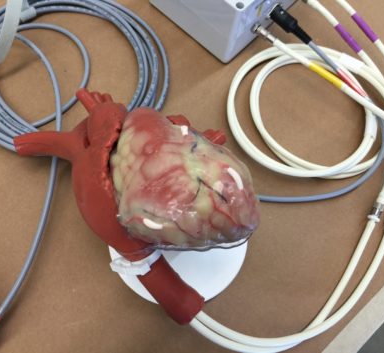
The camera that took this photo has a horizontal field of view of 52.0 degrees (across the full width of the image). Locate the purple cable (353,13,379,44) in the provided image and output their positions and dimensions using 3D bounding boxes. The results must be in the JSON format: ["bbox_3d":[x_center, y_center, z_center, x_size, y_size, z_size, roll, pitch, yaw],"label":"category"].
[{"bbox_3d":[0.192,-0.165,0.436,0.007,0.007,0.039,-39,88,-21],"label":"purple cable"}]

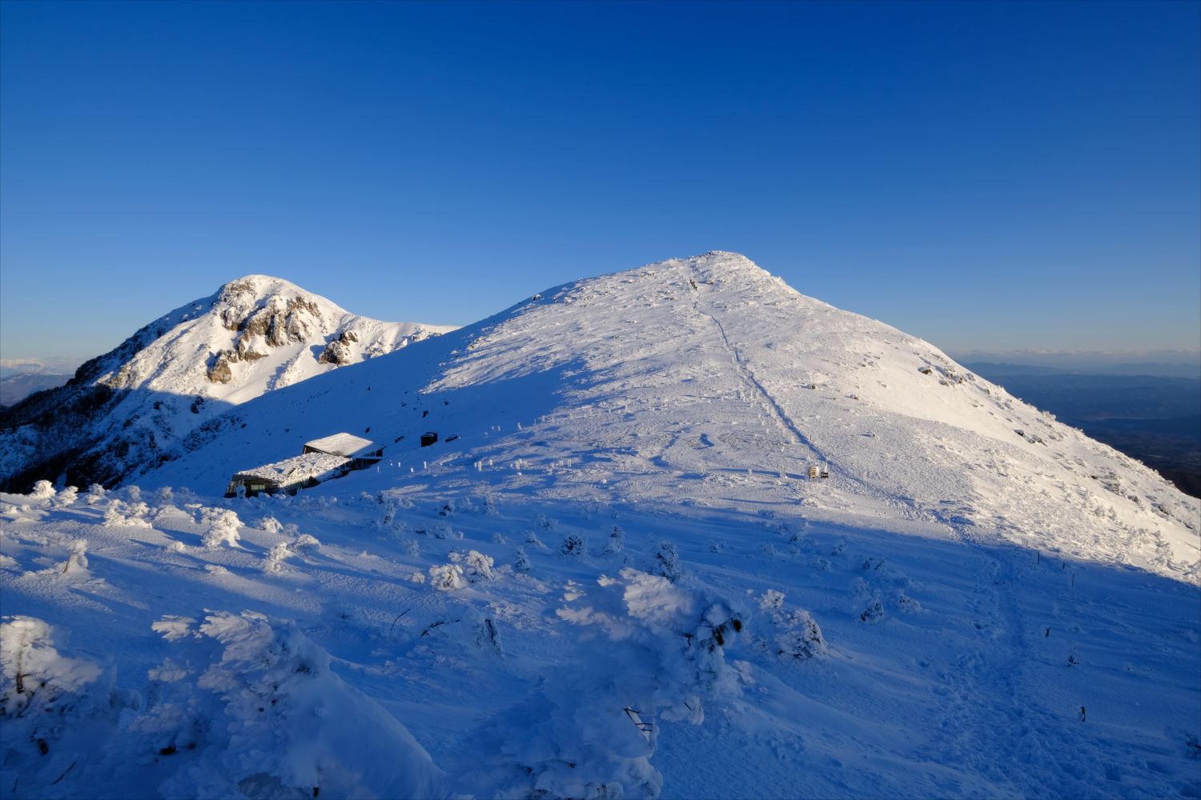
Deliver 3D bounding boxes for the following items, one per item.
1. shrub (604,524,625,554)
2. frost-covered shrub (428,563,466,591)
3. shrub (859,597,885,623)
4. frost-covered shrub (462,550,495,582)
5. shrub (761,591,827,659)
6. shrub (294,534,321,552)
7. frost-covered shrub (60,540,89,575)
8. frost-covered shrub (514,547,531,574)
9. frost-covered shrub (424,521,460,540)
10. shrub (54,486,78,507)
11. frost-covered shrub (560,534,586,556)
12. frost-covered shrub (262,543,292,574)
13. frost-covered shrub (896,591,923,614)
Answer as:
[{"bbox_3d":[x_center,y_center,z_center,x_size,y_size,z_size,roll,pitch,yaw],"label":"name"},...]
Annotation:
[{"bbox_3d":[0.447,4.424,18.000,0.685,0.934,0.685,0,5,0],"label":"shrub"},{"bbox_3d":[-3.361,3.910,12.500,0.827,0.590,0.745,0,5,0],"label":"frost-covered shrub"},{"bbox_3d":[4.877,3.782,10.200,0.456,0.449,0.410,0,5,0],"label":"shrub"},{"bbox_3d":[-3.334,4.541,15.500,0.898,0.811,0.763,0,5,0],"label":"frost-covered shrub"},{"bbox_3d":[3.038,3.575,9.000,1.057,1.025,0.899,0,5,0],"label":"shrub"},{"bbox_3d":[-8.804,4.291,17.000,0.816,0.561,0.734,0,5,0],"label":"shrub"},{"bbox_3d":[-11.592,3.476,12.500,0.620,0.731,0.496,0,5,0],"label":"frost-covered shrub"},{"bbox_3d":[-2.432,4.938,17.500,0.550,0.781,0.523,0,5,0],"label":"frost-covered shrub"},{"bbox_3d":[-6.871,5.636,24.500,1.540,0.754,1.078,0,5,0],"label":"frost-covered shrub"},{"bbox_3d":[-21.653,3.902,23.000,0.951,0.832,0.856,0,5,0],"label":"shrub"},{"bbox_3d":[-1.032,5.480,21.500,0.960,0.794,0.864,0,5,0],"label":"frost-covered shrub"},{"bbox_3d":[-8.550,4.196,15.000,0.794,0.739,0.635,0,5,0],"label":"frost-covered shrub"},{"bbox_3d":[7.893,5.184,14.500,0.696,0.536,0.557,0,5,0],"label":"frost-covered shrub"}]

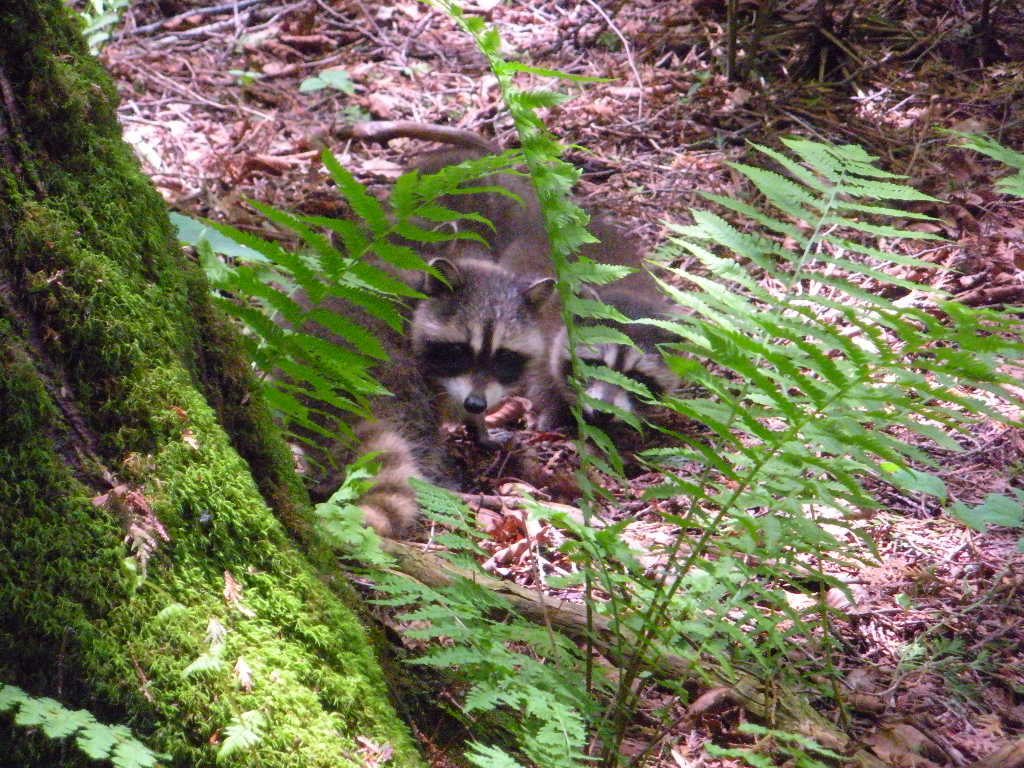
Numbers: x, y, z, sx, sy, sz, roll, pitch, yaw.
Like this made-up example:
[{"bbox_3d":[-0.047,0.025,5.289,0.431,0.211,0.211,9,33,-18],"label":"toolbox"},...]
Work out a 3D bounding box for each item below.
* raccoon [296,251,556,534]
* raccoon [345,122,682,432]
[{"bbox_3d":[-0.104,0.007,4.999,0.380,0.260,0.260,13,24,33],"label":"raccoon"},{"bbox_3d":[0.013,-0.123,5.399,0.270,0.260,0.520,-10,22,-25],"label":"raccoon"}]

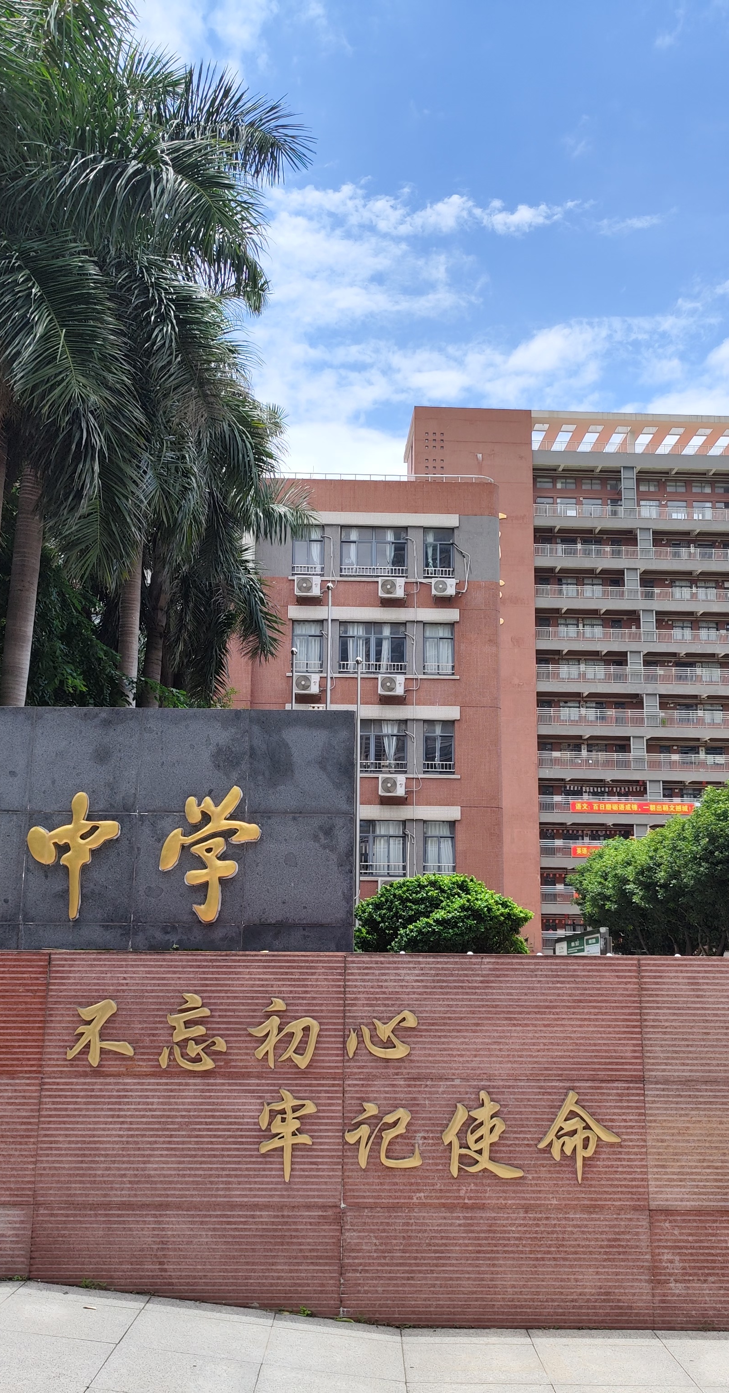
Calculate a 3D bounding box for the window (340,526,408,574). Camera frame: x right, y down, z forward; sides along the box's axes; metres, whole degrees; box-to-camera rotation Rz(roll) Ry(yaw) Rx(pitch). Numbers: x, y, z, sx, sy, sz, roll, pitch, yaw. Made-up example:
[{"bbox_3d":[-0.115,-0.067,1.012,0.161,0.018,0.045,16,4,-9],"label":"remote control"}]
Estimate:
[{"bbox_3d":[0.339,-5.282,46.683,2.526,1.842,0.200,1,-12,-3],"label":"window"}]

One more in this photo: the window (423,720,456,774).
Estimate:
[{"bbox_3d":[2.623,1.795,45.300,1.126,1.912,0.200,1,-12,-3],"label":"window"}]

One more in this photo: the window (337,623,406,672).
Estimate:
[{"bbox_3d":[0.230,-1.721,45.922,2.485,1.811,0.200,1,-12,-3],"label":"window"}]

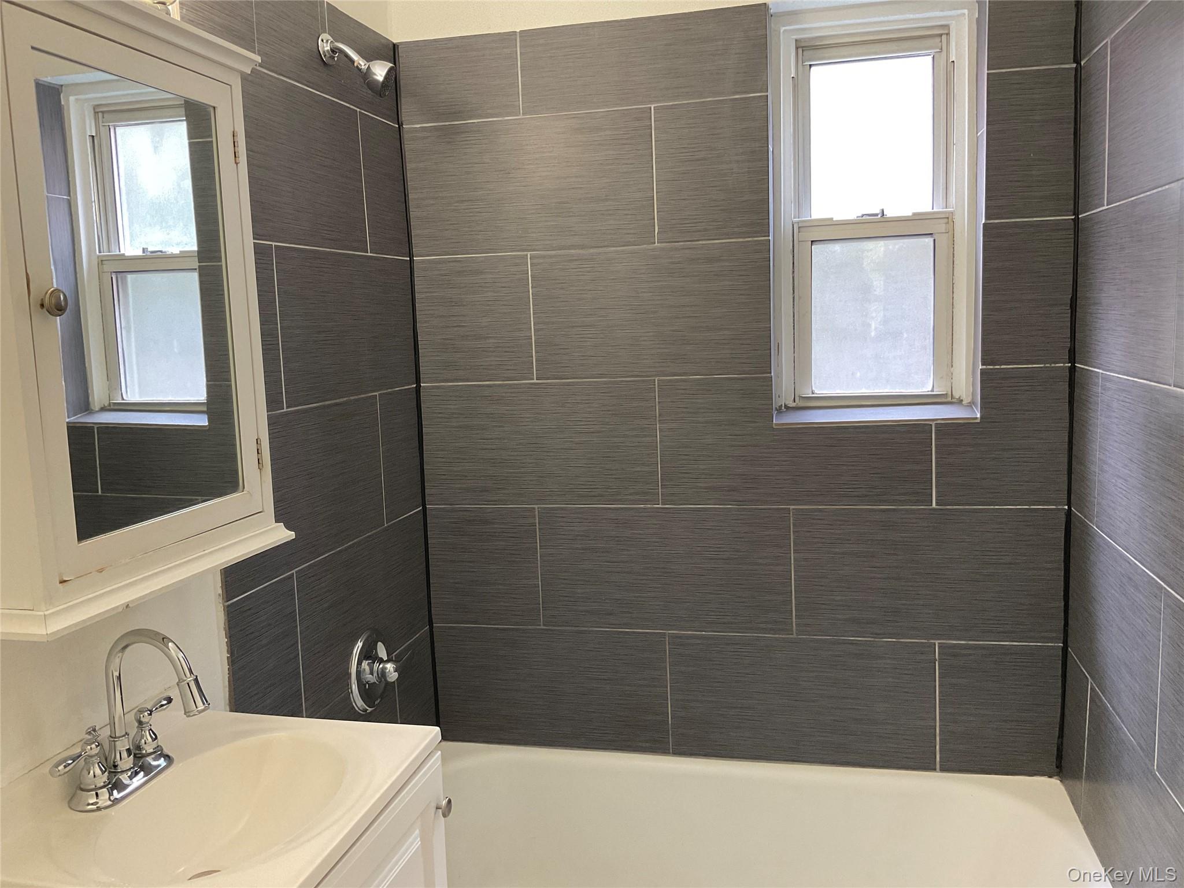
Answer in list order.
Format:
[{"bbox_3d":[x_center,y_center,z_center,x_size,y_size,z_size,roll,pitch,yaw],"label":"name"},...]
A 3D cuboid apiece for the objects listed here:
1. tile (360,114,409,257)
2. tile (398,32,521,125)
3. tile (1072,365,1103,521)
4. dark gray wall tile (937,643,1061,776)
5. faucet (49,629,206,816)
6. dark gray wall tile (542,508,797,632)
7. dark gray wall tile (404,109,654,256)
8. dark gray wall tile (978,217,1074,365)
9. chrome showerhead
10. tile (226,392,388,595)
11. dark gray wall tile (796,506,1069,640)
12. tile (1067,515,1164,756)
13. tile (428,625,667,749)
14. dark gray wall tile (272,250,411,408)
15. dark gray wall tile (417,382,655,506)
[{"bbox_3d":[-0.483,-0.590,2.293,0.010,0.305,0.213,-1,7,14],"label":"tile"},{"bbox_3d":[-0.309,-0.856,2.337,0.293,0.191,0.012,-1,7,13],"label":"tile"},{"bbox_3d":[1.013,0.000,2.030,0.010,0.305,0.200,-1,7,14],"label":"tile"},{"bbox_3d":[0.915,0.596,2.237,0.257,0.304,0.012,-1,7,13],"label":"dark gray wall tile"},{"bbox_3d":[-0.584,0.349,1.307,0.185,0.218,0.240,-1,7,13],"label":"faucet"},{"bbox_3d":[0.171,0.300,2.373,0.607,0.306,0.012,-1,7,13],"label":"dark gray wall tile"},{"bbox_3d":[-0.149,-0.609,2.331,0.602,0.304,0.012,-1,7,13],"label":"dark gray wall tile"},{"bbox_3d":[0.927,-0.318,2.124,0.175,0.305,0.010,-1,7,13],"label":"dark gray wall tile"},{"bbox_3d":[-0.468,-0.771,2.021,0.150,0.142,0.070,-1,7,13],"label":"chrome showerhead"},{"bbox_3d":[-0.556,0.078,1.962,0.010,0.305,0.620,-1,7,14],"label":"tile"},{"bbox_3d":[0.752,0.293,2.236,0.579,0.306,0.012,-1,7,13],"label":"dark gray wall tile"},{"bbox_3d":[0.967,0.331,1.849,0.012,0.306,0.600,-1,7,13],"label":"tile"},{"bbox_3d":[-0.103,0.609,2.476,0.597,0.304,0.012,-1,7,13],"label":"tile"},{"bbox_3d":[-0.516,-0.258,2.144,0.010,0.305,0.609,-1,7,14],"label":"dark gray wall tile"},{"bbox_3d":[-0.129,0.000,2.404,0.593,0.305,0.012,-1,7,13],"label":"dark gray wall tile"}]

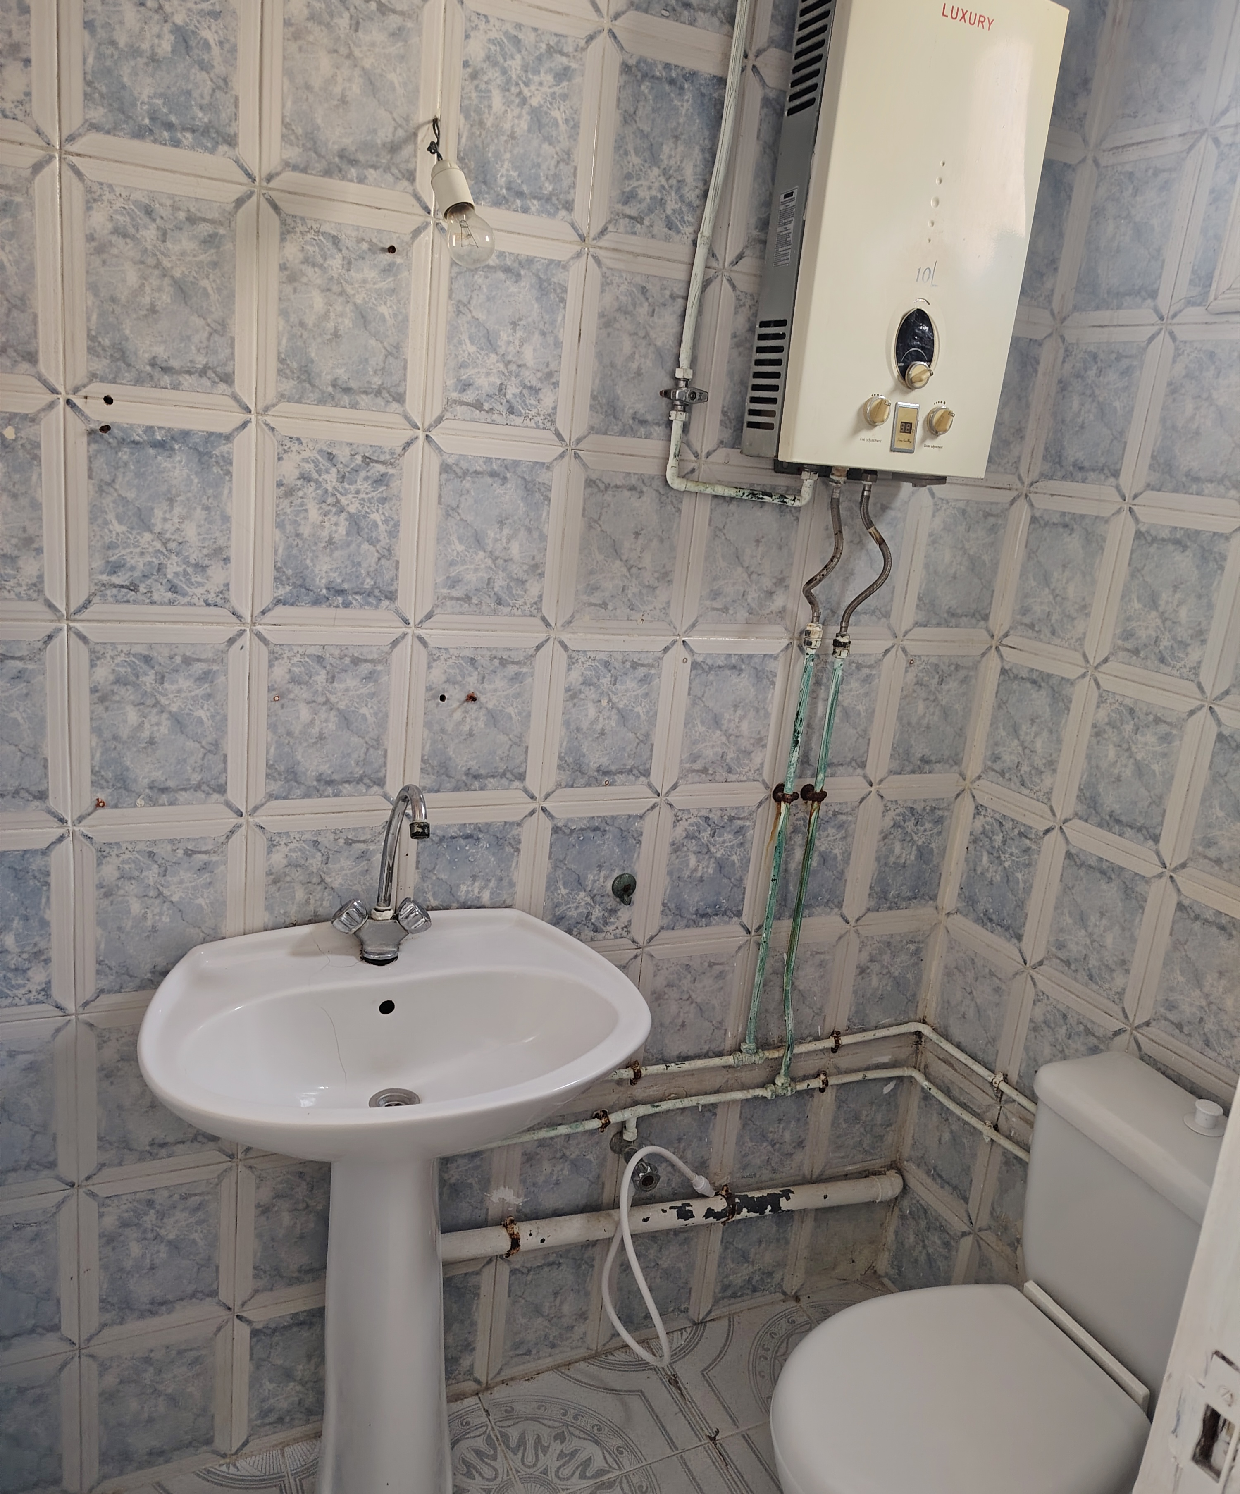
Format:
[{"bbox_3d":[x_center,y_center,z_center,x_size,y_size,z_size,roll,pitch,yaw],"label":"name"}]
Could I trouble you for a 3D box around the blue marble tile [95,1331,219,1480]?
[{"bbox_3d":[-0.660,0.937,1.647,0.156,0.205,0.012,-1,16,-26],"label":"blue marble tile"}]

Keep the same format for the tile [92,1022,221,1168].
[{"bbox_3d":[-0.612,0.456,1.534,0.158,0.207,0.012,-1,17,-26],"label":"tile"}]

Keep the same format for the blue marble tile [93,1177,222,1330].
[{"bbox_3d":[-0.635,0.696,1.585,0.156,0.205,0.012,-1,16,-26],"label":"blue marble tile"}]

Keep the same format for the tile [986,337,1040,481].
[{"bbox_3d":[0.579,-0.530,1.791,0.157,0.204,0.012,-1,16,-26],"label":"tile"}]

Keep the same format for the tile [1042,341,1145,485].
[{"bbox_3d":[0.719,-0.508,1.744,0.015,0.205,0.150,-2,16,-27],"label":"tile"}]

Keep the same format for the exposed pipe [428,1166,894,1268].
[{"bbox_3d":[0.112,0.792,1.938,0.948,0.046,0.046,5,14,-28],"label":"exposed pipe"}]

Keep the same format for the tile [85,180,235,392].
[{"bbox_3d":[-0.504,-0.501,1.260,0.150,0.199,0.010,-1,16,-26],"label":"tile"}]

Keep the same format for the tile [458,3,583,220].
[{"bbox_3d":[-0.119,-0.751,1.374,0.147,0.202,0.010,-1,16,-26],"label":"tile"}]

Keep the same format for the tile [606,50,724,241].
[{"bbox_3d":[0.060,-0.763,1.478,0.158,0.207,0.012,-1,17,-26],"label":"tile"}]

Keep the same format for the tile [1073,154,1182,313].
[{"bbox_3d":[0.741,-0.746,1.676,0.012,0.204,0.157,-1,16,-26],"label":"tile"}]

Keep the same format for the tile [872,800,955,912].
[{"bbox_3d":[0.499,0.186,1.974,0.144,0.200,0.010,-1,16,-26],"label":"tile"}]

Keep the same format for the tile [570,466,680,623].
[{"bbox_3d":[0.006,-0.277,1.590,0.150,0.205,0.015,-1,16,-26],"label":"tile"}]

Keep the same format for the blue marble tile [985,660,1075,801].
[{"bbox_3d":[0.663,-0.026,1.871,0.012,0.204,0.157,-1,16,-26],"label":"blue marble tile"}]

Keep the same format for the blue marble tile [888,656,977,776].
[{"bbox_3d":[0.520,-0.052,1.913,0.150,0.205,0.015,-1,16,-26],"label":"blue marble tile"}]

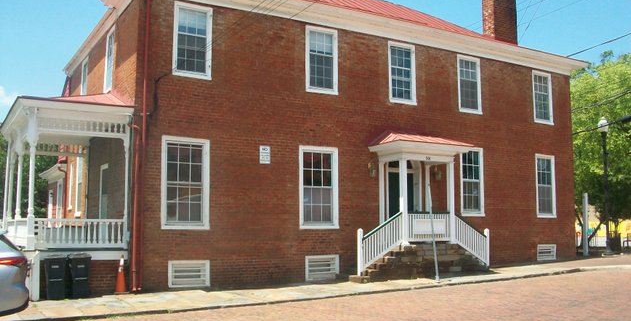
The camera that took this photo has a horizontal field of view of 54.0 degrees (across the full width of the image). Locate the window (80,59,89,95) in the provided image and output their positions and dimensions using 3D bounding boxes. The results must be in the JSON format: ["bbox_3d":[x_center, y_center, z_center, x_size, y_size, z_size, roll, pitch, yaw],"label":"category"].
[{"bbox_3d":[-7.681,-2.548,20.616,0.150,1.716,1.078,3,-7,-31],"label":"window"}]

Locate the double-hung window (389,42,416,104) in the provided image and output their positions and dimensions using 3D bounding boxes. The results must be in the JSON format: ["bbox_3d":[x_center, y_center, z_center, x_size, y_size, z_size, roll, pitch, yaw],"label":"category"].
[{"bbox_3d":[2.602,-2.584,18.513,1.031,1.875,0.150,3,-7,-31],"label":"double-hung window"}]

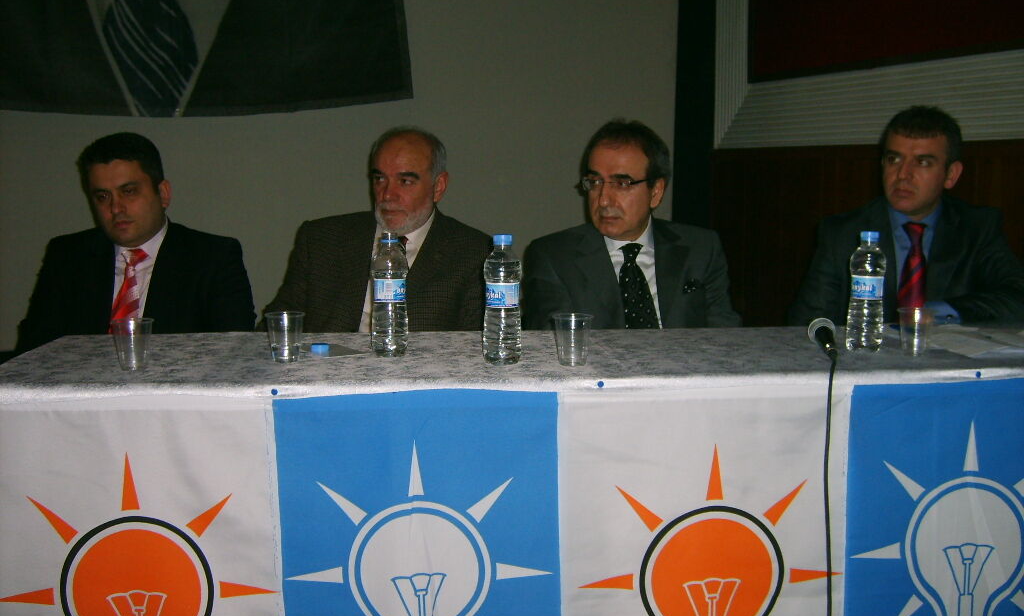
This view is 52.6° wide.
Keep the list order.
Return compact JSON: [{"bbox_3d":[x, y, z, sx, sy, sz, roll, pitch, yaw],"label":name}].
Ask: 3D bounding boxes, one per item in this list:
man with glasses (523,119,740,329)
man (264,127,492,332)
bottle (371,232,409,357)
[{"bbox_3d":[0.259,0.224,2.171,0.540,1.234,0.800,0,7,2],"label":"man with glasses"},{"bbox_3d":[-0.310,0.223,2.232,0.540,1.223,0.800,0,7,3],"label":"man"},{"bbox_3d":[-0.215,-0.024,1.805,0.065,0.212,0.065,-1,7,-5],"label":"bottle"}]

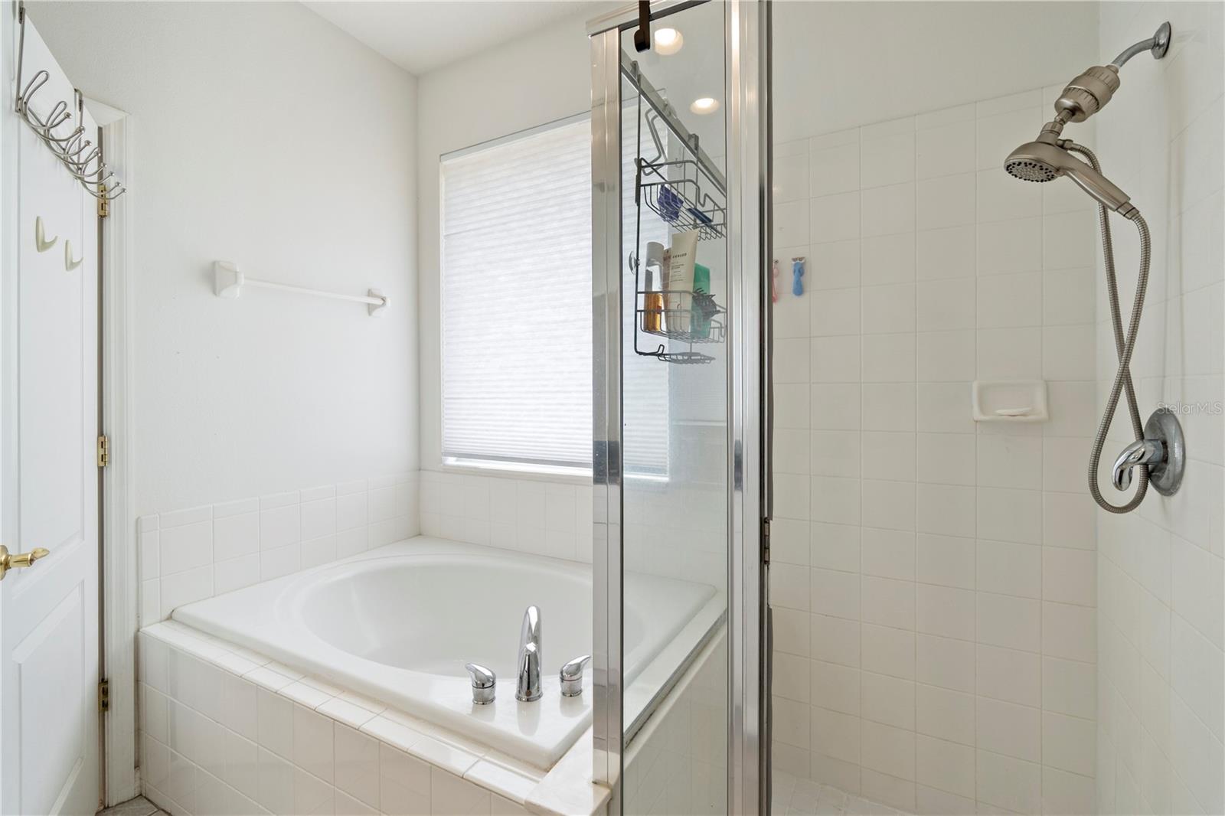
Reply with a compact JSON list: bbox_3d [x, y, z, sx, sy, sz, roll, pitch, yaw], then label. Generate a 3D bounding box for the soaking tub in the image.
[{"bbox_3d":[-0.528,0.866,1.741,1.482,0.460,1.009,0,1,27],"label":"soaking tub"}]

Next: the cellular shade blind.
[{"bbox_3d":[-0.297,-0.453,2.205,1.150,1.455,0.080,0,1,27],"label":"cellular shade blind"}]

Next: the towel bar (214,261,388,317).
[{"bbox_3d":[-1.168,-0.453,2.010,0.082,0.116,0.662,0,1,27],"label":"towel bar"}]

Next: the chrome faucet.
[{"bbox_3d":[-0.197,0.565,1.212,0.058,0.168,0.185,0,1,-7],"label":"chrome faucet"}]

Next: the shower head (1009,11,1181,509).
[{"bbox_3d":[0.998,-0.274,1.086,0.267,0.982,0.155,0,1,27],"label":"shower head"}]

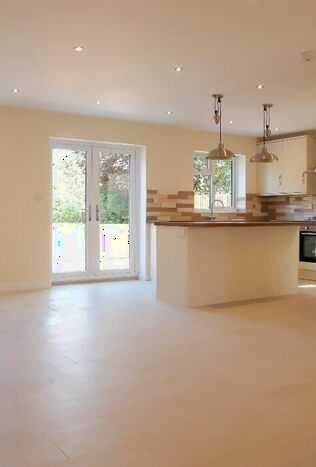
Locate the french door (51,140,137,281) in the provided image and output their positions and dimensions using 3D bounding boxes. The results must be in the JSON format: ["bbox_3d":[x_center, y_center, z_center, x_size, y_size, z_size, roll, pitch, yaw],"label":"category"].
[{"bbox_3d":[-0.996,-0.314,7.251,1.527,2.123,0.108,-1,2,-33],"label":"french door"}]

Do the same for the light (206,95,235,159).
[{"bbox_3d":[0.741,-1.265,5.564,0.325,0.749,0.325,0,2,0],"label":"light"}]

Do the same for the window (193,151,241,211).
[{"bbox_3d":[0.988,-0.897,8.429,1.209,1.044,0.158,-1,2,-33],"label":"window"}]

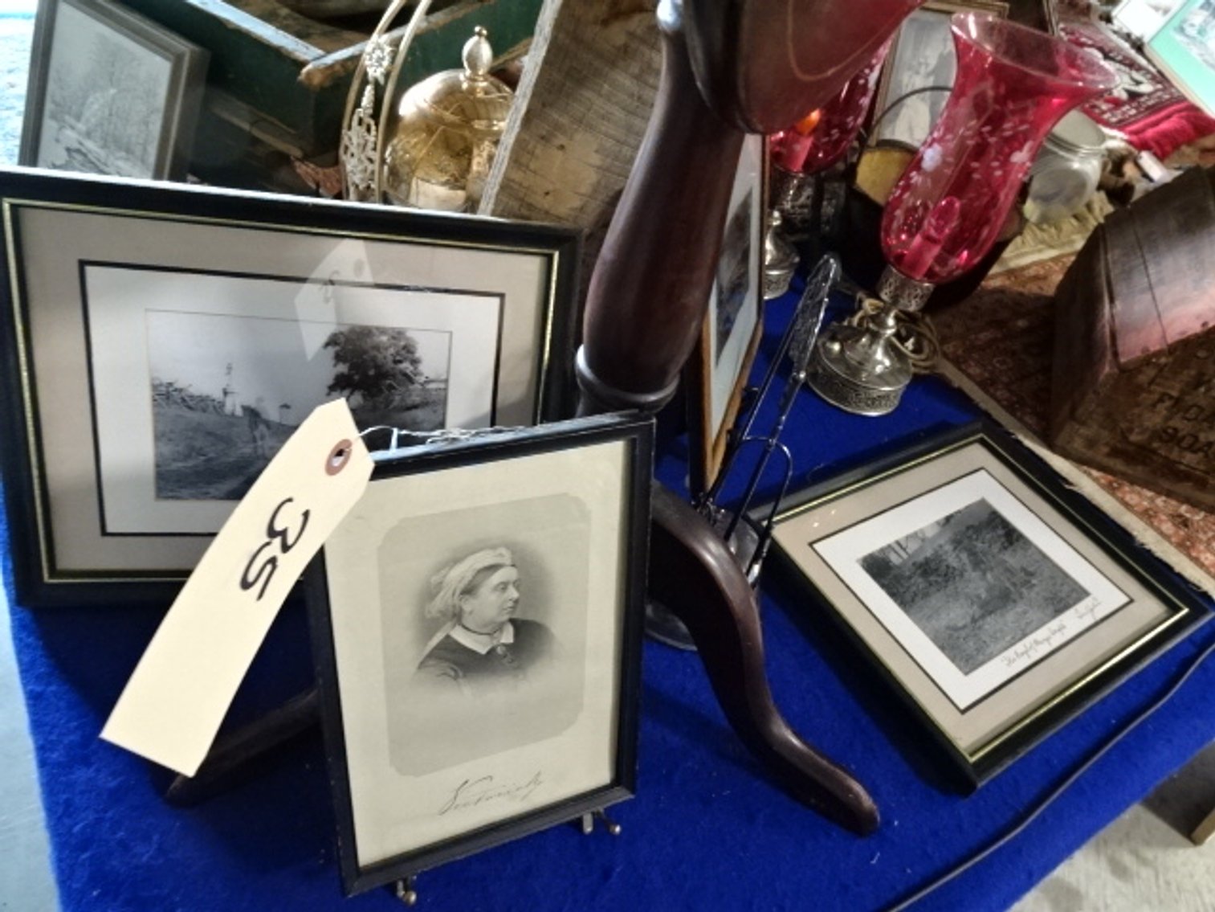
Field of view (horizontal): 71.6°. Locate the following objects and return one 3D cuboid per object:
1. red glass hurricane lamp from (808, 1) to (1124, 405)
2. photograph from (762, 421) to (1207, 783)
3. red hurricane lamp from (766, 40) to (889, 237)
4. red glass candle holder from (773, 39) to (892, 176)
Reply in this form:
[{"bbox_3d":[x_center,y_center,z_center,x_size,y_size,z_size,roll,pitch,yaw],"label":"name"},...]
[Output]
[{"bbox_3d":[0.305,-0.203,0.795,0.139,0.360,0.139,15,43,0],"label":"red glass hurricane lamp"},{"bbox_3d":[0.322,0.102,0.738,0.336,0.019,0.265,-17,52,-29],"label":"photograph"},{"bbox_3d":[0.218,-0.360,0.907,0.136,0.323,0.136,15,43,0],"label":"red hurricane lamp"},{"bbox_3d":[0.225,-0.388,0.880,0.131,0.244,0.131,15,43,0],"label":"red glass candle holder"}]

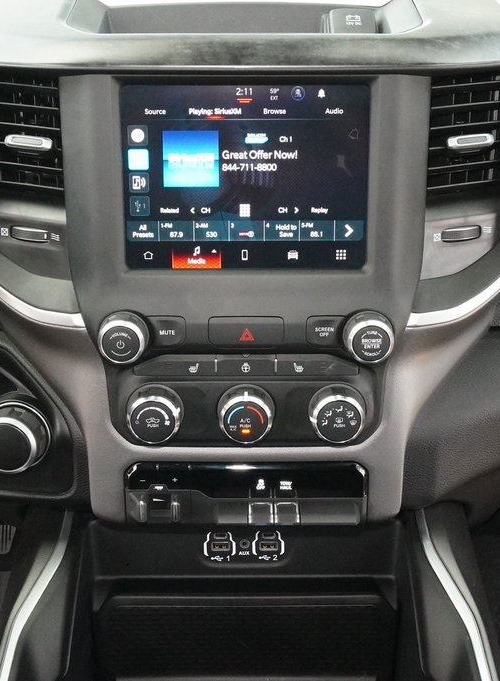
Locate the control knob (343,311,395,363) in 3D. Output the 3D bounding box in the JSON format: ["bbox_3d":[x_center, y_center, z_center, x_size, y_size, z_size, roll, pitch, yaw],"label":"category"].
[{"bbox_3d":[0.087,0.000,0.736,0.037,0.037,0.021,0,15,0],"label":"control knob"}]

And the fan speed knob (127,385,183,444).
[{"bbox_3d":[-0.070,0.056,0.750,0.043,0.043,0.021,0,15,0],"label":"fan speed knob"}]

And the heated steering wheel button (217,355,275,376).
[{"bbox_3d":[-0.003,0.019,0.747,0.043,0.015,0.010,0,15,0],"label":"heated steering wheel button"}]

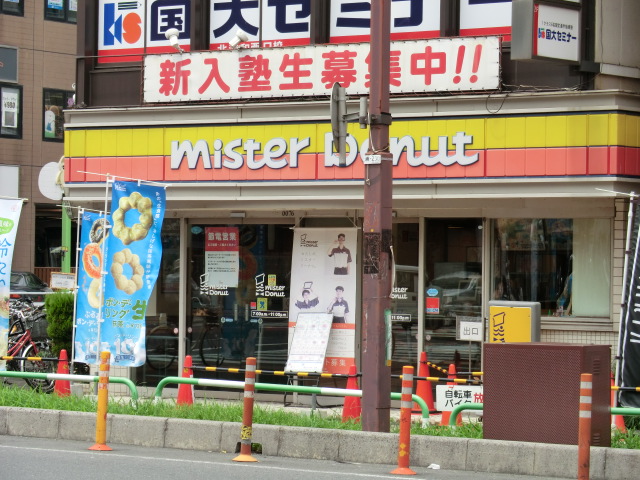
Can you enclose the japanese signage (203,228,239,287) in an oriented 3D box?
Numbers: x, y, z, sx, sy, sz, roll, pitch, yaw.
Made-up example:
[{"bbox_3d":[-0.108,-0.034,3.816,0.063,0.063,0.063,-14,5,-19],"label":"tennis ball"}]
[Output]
[{"bbox_3d":[-1.183,0.213,27.500,0.515,0.728,0.010,0,-1,36],"label":"japanese signage"}]

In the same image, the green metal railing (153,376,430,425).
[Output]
[{"bbox_3d":[-0.297,1.443,19.750,3.070,0.360,0.070,0,0,39],"label":"green metal railing"}]

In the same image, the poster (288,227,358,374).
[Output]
[{"bbox_3d":[0.041,0.711,26.421,0.950,1.720,0.040,0,0,36],"label":"poster"}]

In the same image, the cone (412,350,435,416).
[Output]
[{"bbox_3d":[1.159,1.589,25.298,0.350,0.690,0.350,0,0,36],"label":"cone"}]

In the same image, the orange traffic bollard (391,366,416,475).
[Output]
[{"bbox_3d":[0.650,1.383,17.400,0.205,0.835,0.205,3,0,0],"label":"orange traffic bollard"}]

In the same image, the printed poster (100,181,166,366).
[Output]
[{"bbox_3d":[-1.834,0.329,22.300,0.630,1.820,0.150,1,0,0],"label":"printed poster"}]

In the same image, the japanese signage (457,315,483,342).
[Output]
[{"bbox_3d":[1.650,0.977,25.100,0.335,0.285,0.030,0,0,36],"label":"japanese signage"}]

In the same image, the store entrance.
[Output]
[{"bbox_3d":[1.500,0.812,25.561,0.768,2.118,0.050,0,-1,36],"label":"store entrance"}]

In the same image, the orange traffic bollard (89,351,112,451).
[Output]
[{"bbox_3d":[-1.796,1.330,18.784,0.200,0.800,0.200,1,0,0],"label":"orange traffic bollard"}]

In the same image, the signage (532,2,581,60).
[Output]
[{"bbox_3d":[2.394,-2.162,23.858,0.200,0.620,1.050,0,-1,36],"label":"signage"}]

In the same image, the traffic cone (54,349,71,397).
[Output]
[{"bbox_3d":[-2.790,1.538,24.698,0.330,0.690,0.330,0,0,36],"label":"traffic cone"}]

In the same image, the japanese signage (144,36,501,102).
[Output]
[{"bbox_3d":[-0.085,-1.953,26.361,5.090,0.582,0.070,0,0,36],"label":"japanese signage"}]

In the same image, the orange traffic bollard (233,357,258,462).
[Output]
[{"bbox_3d":[-0.572,1.339,17.940,0.200,0.800,0.200,1,0,0],"label":"orange traffic bollard"}]

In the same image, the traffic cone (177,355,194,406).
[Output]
[{"bbox_3d":[-1.350,1.526,23.097,0.360,0.700,0.360,0,-1,36],"label":"traffic cone"}]

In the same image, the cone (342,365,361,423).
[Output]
[{"bbox_3d":[0.322,1.565,22.098,0.330,0.690,0.330,1,0,0],"label":"cone"}]

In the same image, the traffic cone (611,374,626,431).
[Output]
[{"bbox_3d":[2.692,1.545,20.897,0.360,0.700,0.360,0,-1,36],"label":"traffic cone"}]

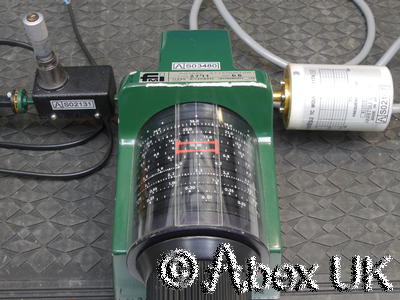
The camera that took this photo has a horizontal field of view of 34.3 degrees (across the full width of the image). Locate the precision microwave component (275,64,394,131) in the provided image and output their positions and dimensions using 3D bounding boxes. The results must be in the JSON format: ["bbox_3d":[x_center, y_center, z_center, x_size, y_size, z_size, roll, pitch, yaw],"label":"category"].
[{"bbox_3d":[0.104,-0.042,0.520,0.089,0.052,0.052,1,54,0],"label":"precision microwave component"}]

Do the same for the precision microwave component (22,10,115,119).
[{"bbox_3d":[-0.100,-0.065,0.494,0.059,0.093,0.029,-1,54,0],"label":"precision microwave component"}]

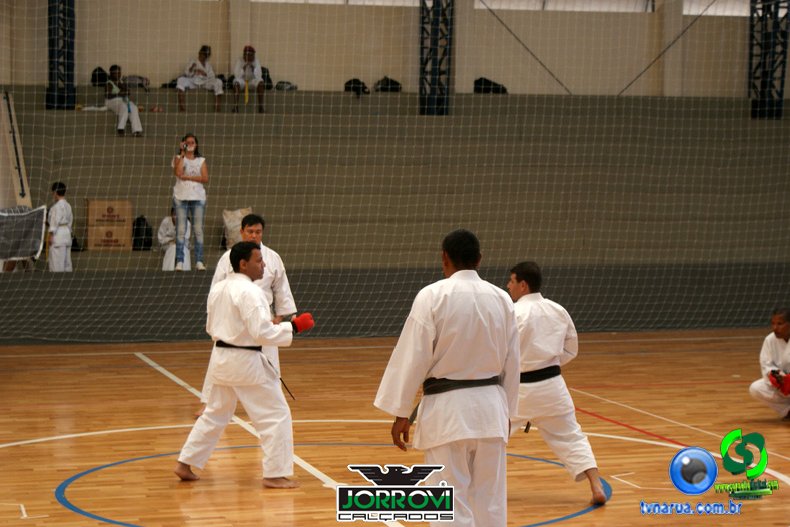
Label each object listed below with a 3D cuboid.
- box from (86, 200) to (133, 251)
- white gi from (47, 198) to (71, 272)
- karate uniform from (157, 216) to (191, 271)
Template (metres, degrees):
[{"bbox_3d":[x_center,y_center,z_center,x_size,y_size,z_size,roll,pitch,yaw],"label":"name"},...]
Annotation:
[{"bbox_3d":[-3.729,-0.496,21.500,0.600,0.630,0.420,0,3,-13],"label":"box"},{"bbox_3d":[-4.331,-0.310,21.250,0.380,1.040,0.280,-2,3,-37],"label":"white gi"},{"bbox_3d":[-2.947,-0.206,21.900,0.460,0.800,0.550,0,2,-14],"label":"karate uniform"}]

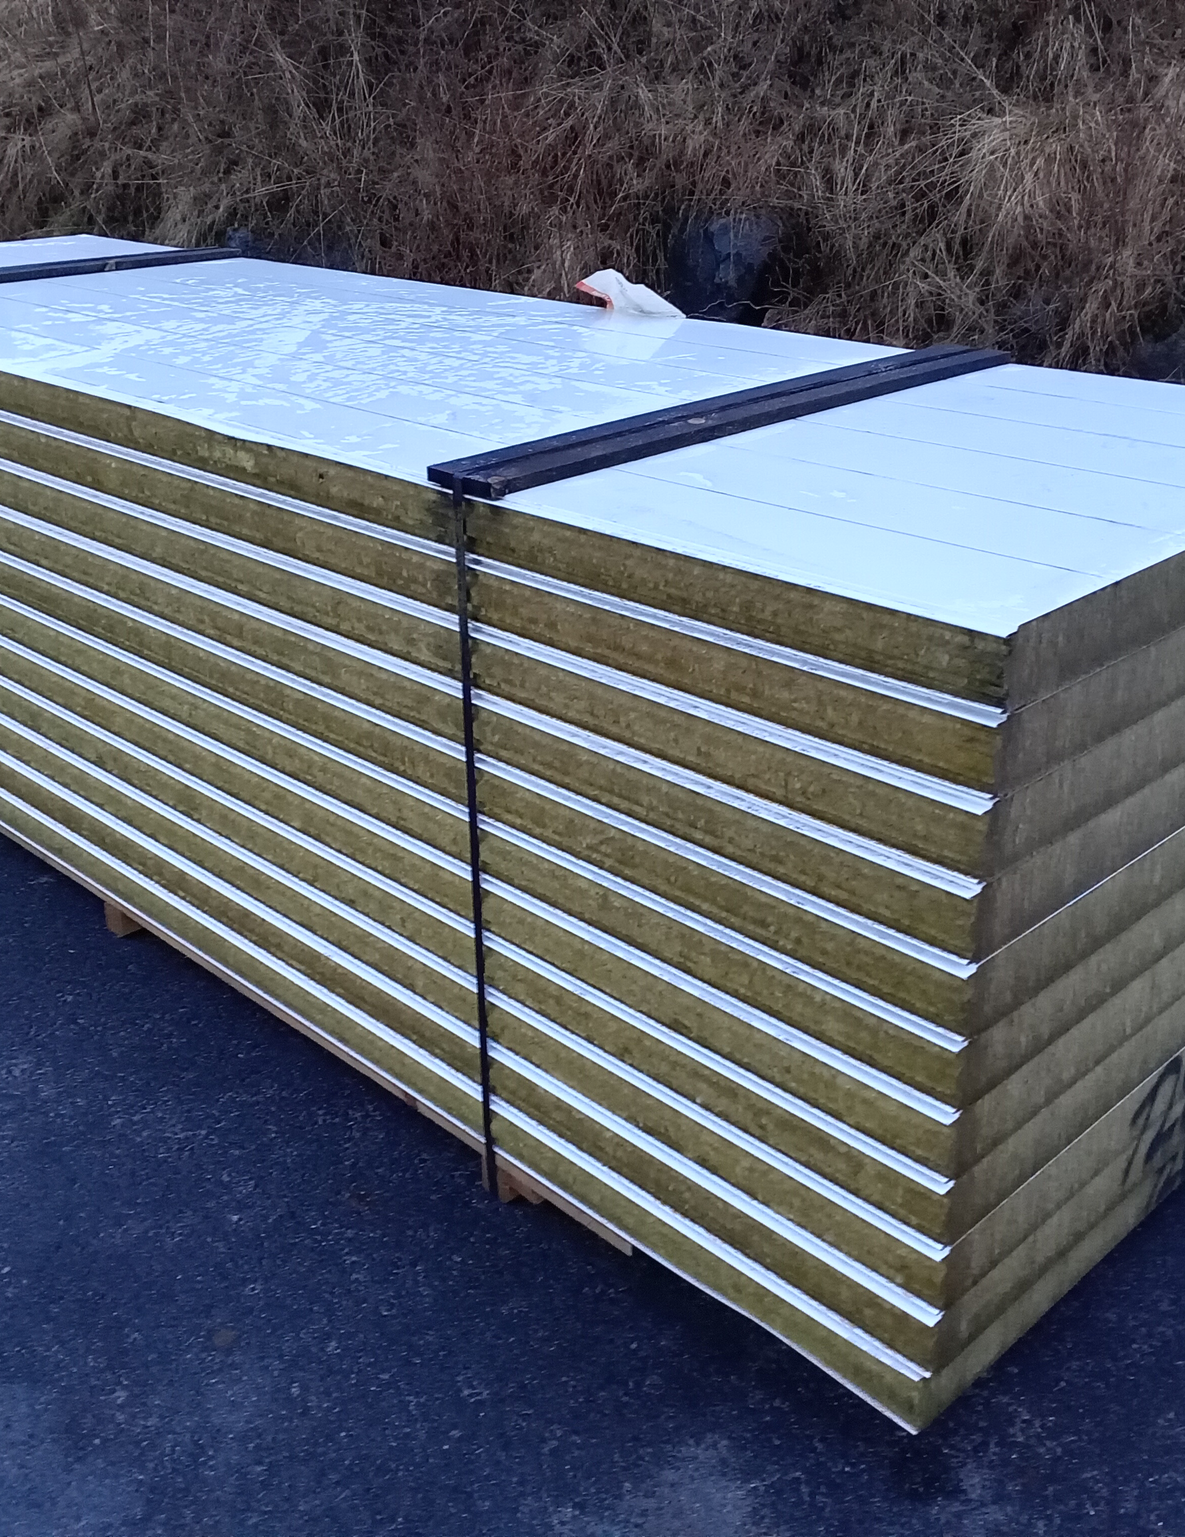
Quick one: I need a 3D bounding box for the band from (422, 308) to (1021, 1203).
[{"bbox_3d":[0.269,-0.039,2.646,1.210,1.150,0.130,-23,33,-40],"label":"band"}]

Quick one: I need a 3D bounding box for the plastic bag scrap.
[{"bbox_3d":[0.068,-0.981,3.297,0.110,0.090,0.270,-23,33,-40],"label":"plastic bag scrap"}]

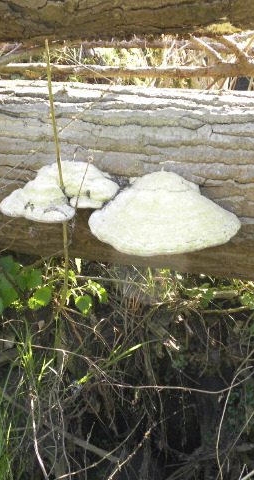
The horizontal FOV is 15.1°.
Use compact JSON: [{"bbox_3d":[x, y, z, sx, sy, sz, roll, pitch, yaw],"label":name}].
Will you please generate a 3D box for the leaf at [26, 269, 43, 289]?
[{"bbox_3d":[-0.205,0.085,2.130,0.040,0.014,0.046,-3,60,-8],"label":"leaf"}]

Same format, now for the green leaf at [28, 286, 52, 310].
[{"bbox_3d":[-0.189,0.128,2.100,0.046,0.014,0.053,-3,60,-8],"label":"green leaf"}]

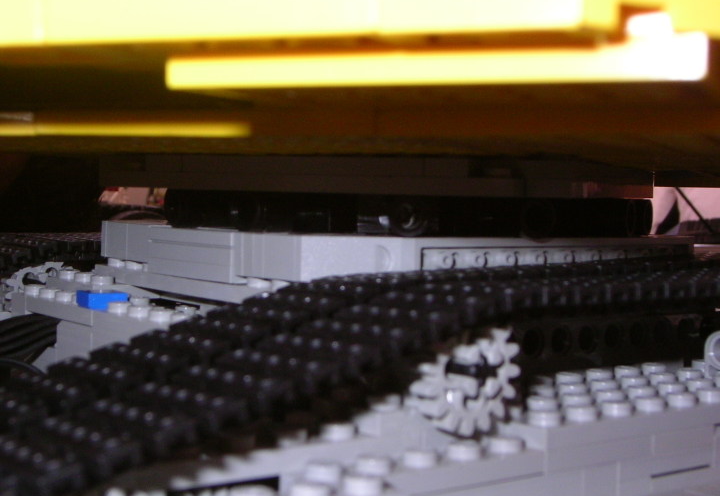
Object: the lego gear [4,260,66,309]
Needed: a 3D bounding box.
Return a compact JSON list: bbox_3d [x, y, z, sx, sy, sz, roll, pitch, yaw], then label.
[{"bbox_3d":[-0.071,0.011,0.248,0.009,0.016,0.016,0,3,-37],"label":"lego gear"}]

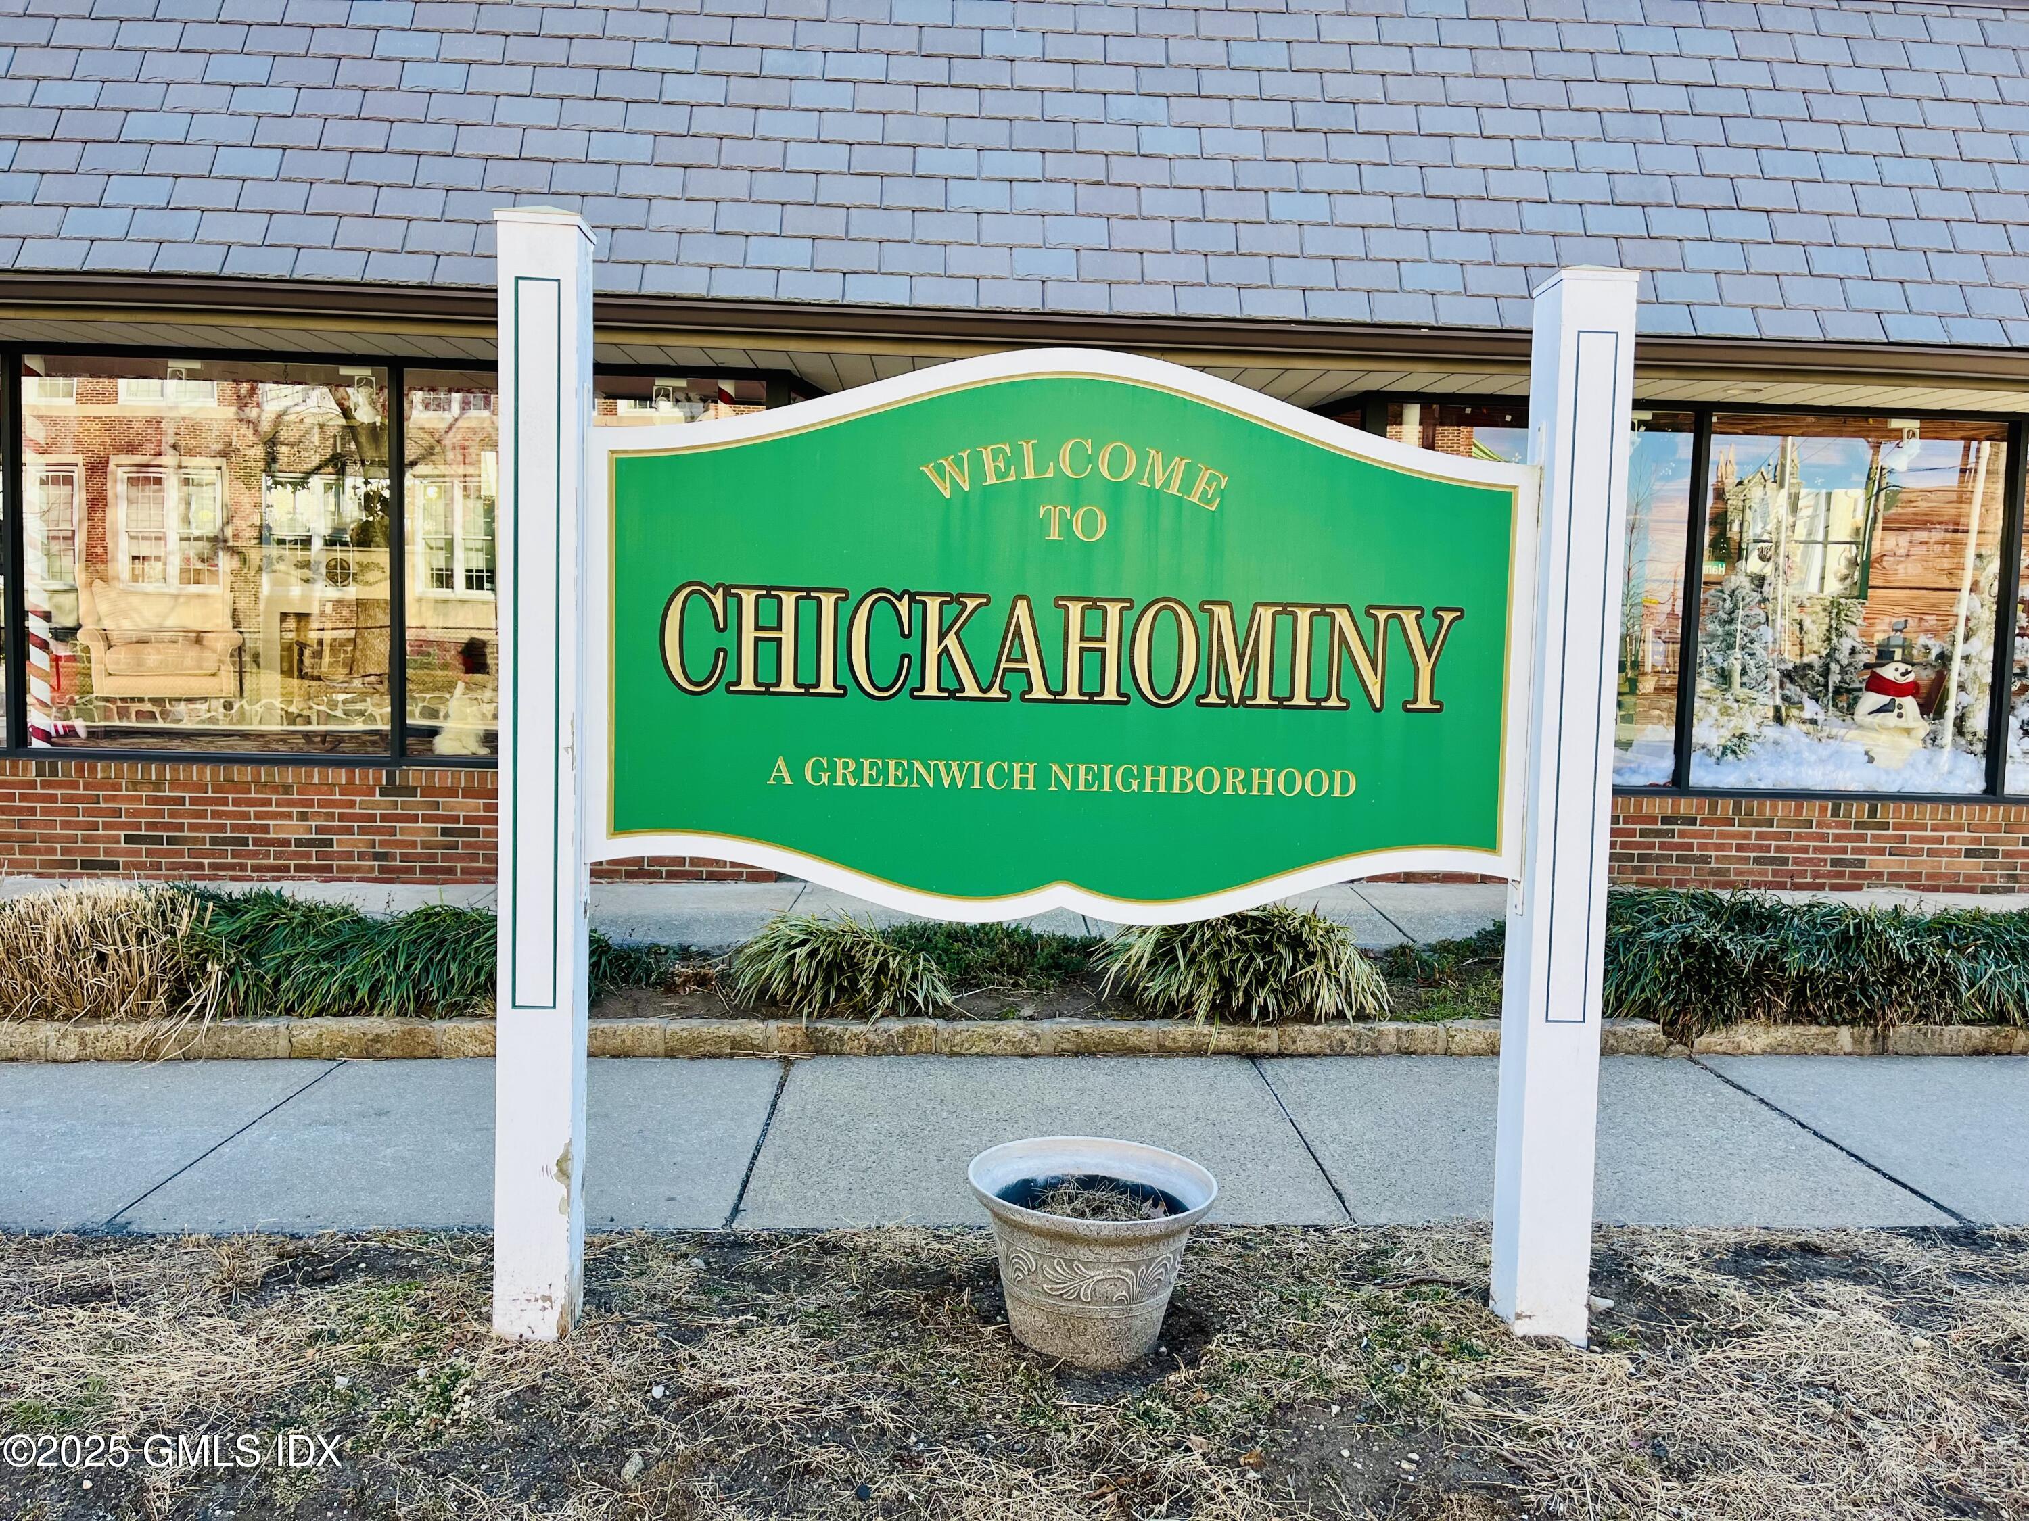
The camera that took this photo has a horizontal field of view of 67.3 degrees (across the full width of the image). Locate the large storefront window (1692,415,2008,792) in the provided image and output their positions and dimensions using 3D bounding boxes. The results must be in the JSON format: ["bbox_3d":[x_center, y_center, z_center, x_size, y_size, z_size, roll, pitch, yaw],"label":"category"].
[{"bbox_3d":[4.434,-0.816,8.093,1.619,1.972,0.100,1,4,-3],"label":"large storefront window"}]

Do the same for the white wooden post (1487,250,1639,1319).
[{"bbox_3d":[1.169,0.106,3.268,0.168,2.292,0.168,1,4,-4],"label":"white wooden post"}]

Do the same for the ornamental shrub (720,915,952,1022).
[{"bbox_3d":[-0.643,0.706,5.590,0.833,0.293,0.700,1,4,-2],"label":"ornamental shrub"}]

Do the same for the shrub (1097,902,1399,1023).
[{"bbox_3d":[0.852,0.704,5.669,1.111,0.343,0.850,1,4,-2],"label":"shrub"}]

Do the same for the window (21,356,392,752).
[{"bbox_3d":[-4.055,-1.020,7.664,1.794,1.957,0.100,1,4,-3],"label":"window"}]

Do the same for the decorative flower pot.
[{"bbox_3d":[0.161,1.044,3.217,0.521,0.338,0.521,1,4,0],"label":"decorative flower pot"}]

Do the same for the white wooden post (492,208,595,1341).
[{"bbox_3d":[-0.963,0.039,3.117,0.168,2.299,0.168,1,4,-4],"label":"white wooden post"}]

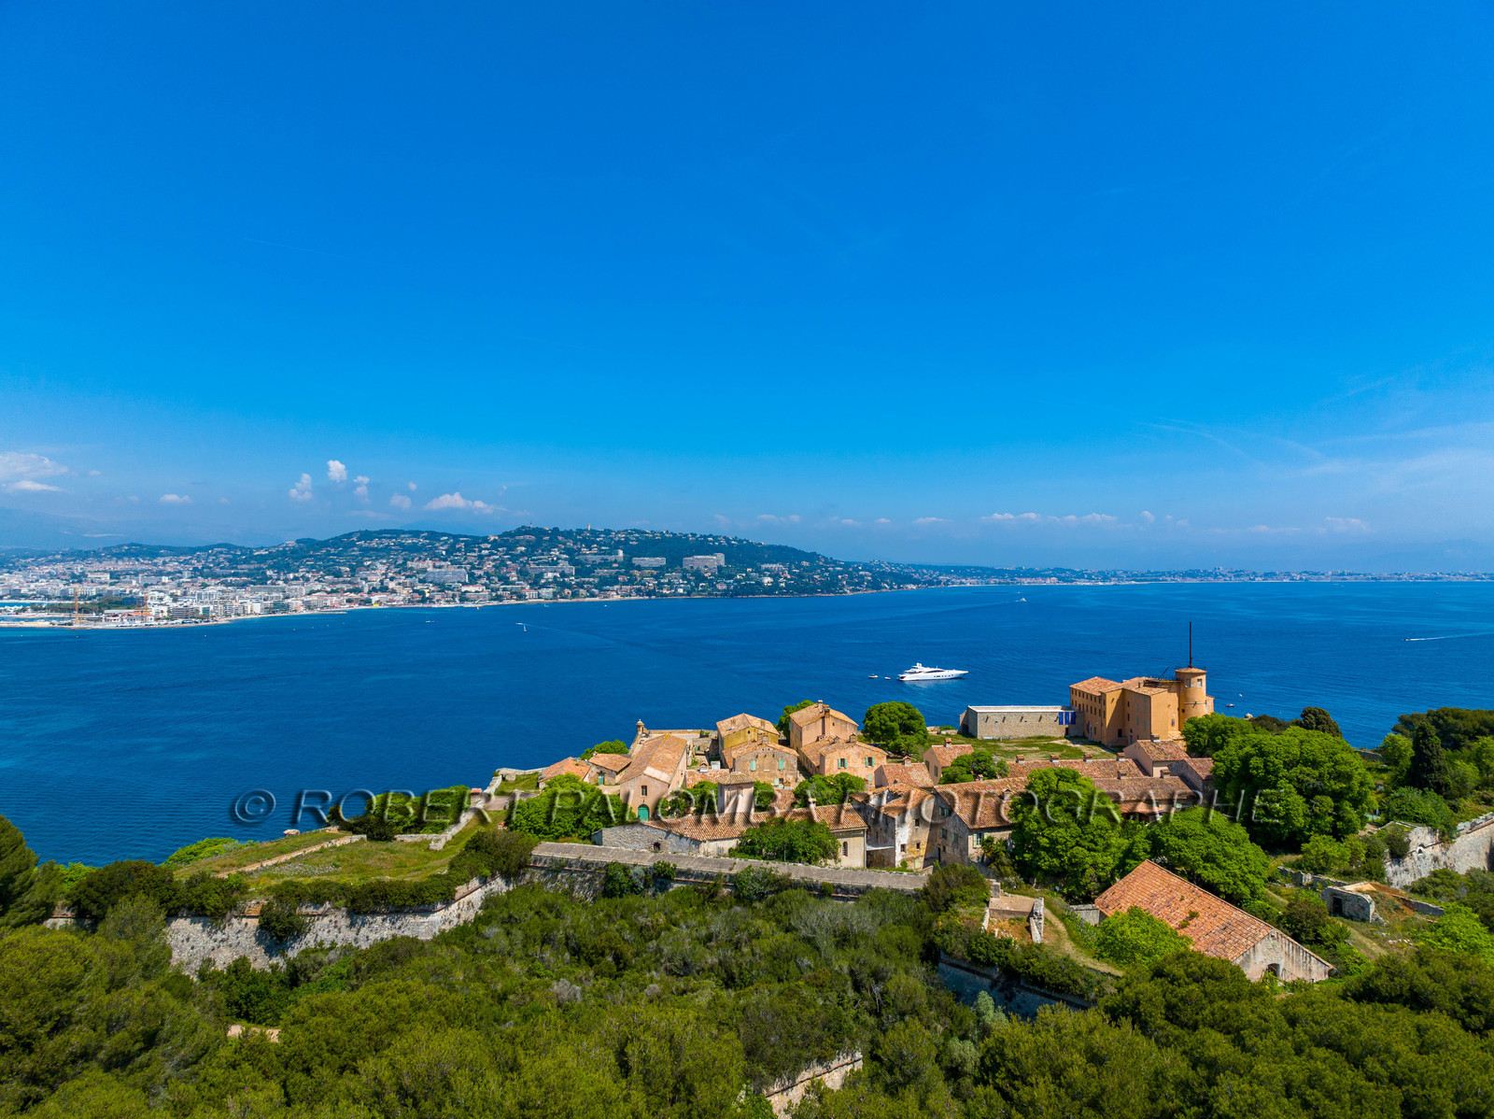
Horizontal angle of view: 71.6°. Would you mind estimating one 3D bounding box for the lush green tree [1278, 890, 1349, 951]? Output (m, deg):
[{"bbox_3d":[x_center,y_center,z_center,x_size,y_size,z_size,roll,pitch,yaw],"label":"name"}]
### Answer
[{"bbox_3d":[58.392,37.480,106.974,6.500,6.531,6.200,0,-1,29],"label":"lush green tree"}]

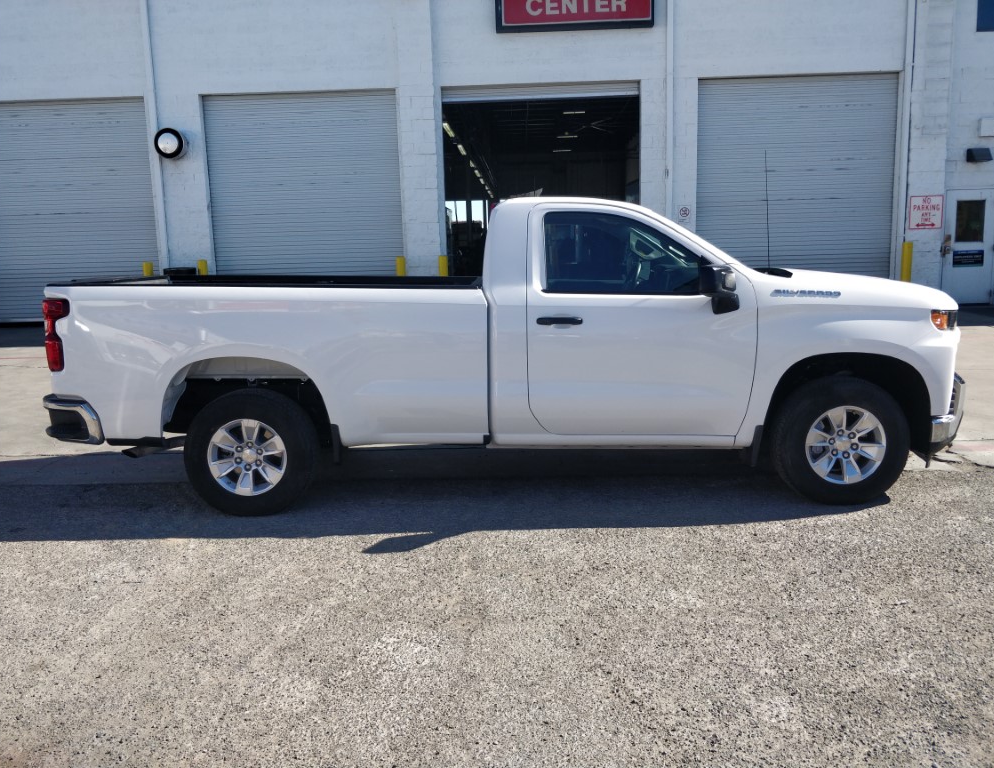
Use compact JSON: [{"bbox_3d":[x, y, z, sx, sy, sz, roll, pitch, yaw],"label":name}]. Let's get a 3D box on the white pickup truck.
[{"bbox_3d":[0.107,-0.358,5.044,5.830,1.930,2.100,-1,10,1],"label":"white pickup truck"}]

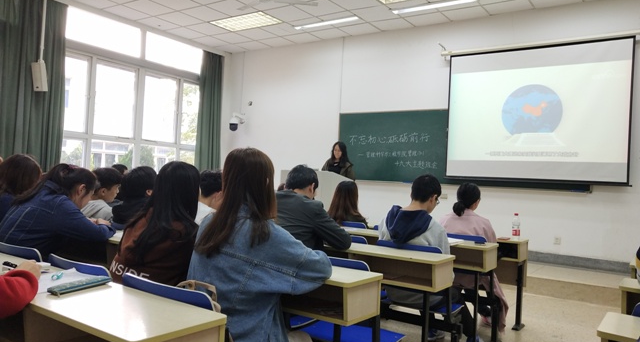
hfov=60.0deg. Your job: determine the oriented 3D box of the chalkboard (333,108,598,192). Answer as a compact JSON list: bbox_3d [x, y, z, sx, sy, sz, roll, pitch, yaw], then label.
[{"bbox_3d":[1.867,-0.358,8.222,3.950,1.170,0.070,2,-1,36],"label":"chalkboard"}]

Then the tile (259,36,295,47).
[{"bbox_3d":[-0.759,-2.226,9.662,0.600,0.020,0.450,2,-2,35],"label":"tile"}]

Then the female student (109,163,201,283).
[{"bbox_3d":[-0.600,0.558,2.388,0.480,1.200,0.600,2,-1,35],"label":"female student"}]

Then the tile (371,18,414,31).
[{"bbox_3d":[1.098,-2.193,8.323,0.600,0.020,0.450,2,-2,35],"label":"tile"}]

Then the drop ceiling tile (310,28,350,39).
[{"bbox_3d":[0.178,-2.210,8.992,0.600,0.020,0.450,2,-2,35],"label":"drop ceiling tile"}]

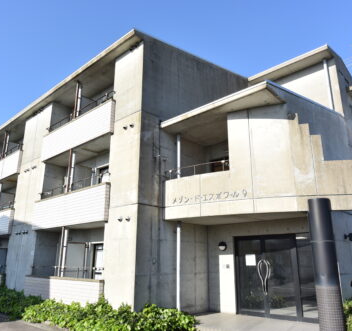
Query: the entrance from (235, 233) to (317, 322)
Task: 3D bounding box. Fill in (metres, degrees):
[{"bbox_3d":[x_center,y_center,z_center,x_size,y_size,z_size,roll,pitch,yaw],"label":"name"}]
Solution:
[{"bbox_3d":[2.560,2.982,8.624,2.200,2.160,0.120,-15,-22,41],"label":"entrance"}]

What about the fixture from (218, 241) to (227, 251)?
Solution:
[{"bbox_3d":[1.429,2.464,9.703,0.265,0.265,0.120,-15,-22,41],"label":"fixture"}]

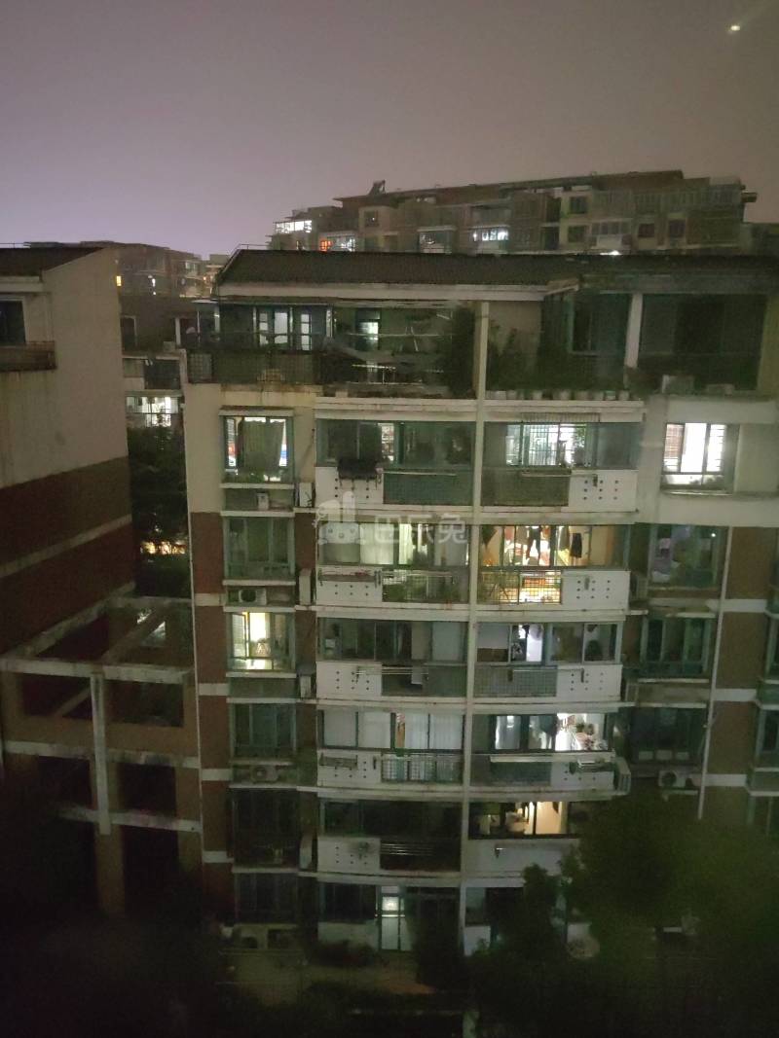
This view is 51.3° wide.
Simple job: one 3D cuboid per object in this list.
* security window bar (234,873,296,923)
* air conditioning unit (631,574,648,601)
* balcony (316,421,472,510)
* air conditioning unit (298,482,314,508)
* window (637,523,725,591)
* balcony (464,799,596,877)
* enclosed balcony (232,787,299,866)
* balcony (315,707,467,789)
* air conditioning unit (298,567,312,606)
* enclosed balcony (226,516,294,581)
[{"bbox_3d":[-3.895,11.981,25.770,1.910,1.769,0.300,1,13,0],"label":"security window bar"},{"bbox_3d":[7.392,2.007,23.929,0.290,0.560,0.820,1,12,-1],"label":"air conditioning unit"},{"bbox_3d":[0.184,-1.686,23.378,4.420,2.464,1.500,1,11,2],"label":"balcony"},{"bbox_3d":[-2.373,-0.703,23.211,0.352,0.637,0.820,1,12,-1],"label":"air conditioning unit"},{"bbox_3d":[8.363,1.048,23.283,2.225,1.937,0.800,1,13,0],"label":"window"},{"bbox_3d":[4.333,9.393,24.830,4.154,2.650,1.300,1,13,0],"label":"balcony"},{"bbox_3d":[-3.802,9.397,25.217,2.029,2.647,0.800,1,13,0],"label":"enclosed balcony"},{"bbox_3d":[0.059,6.702,24.812,4.377,2.671,1.400,1,13,0],"label":"balcony"},{"bbox_3d":[-2.405,1.973,23.524,0.334,0.874,0.780,1,13,0],"label":"air conditioning unit"},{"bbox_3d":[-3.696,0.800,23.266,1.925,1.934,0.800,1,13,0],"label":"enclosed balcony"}]

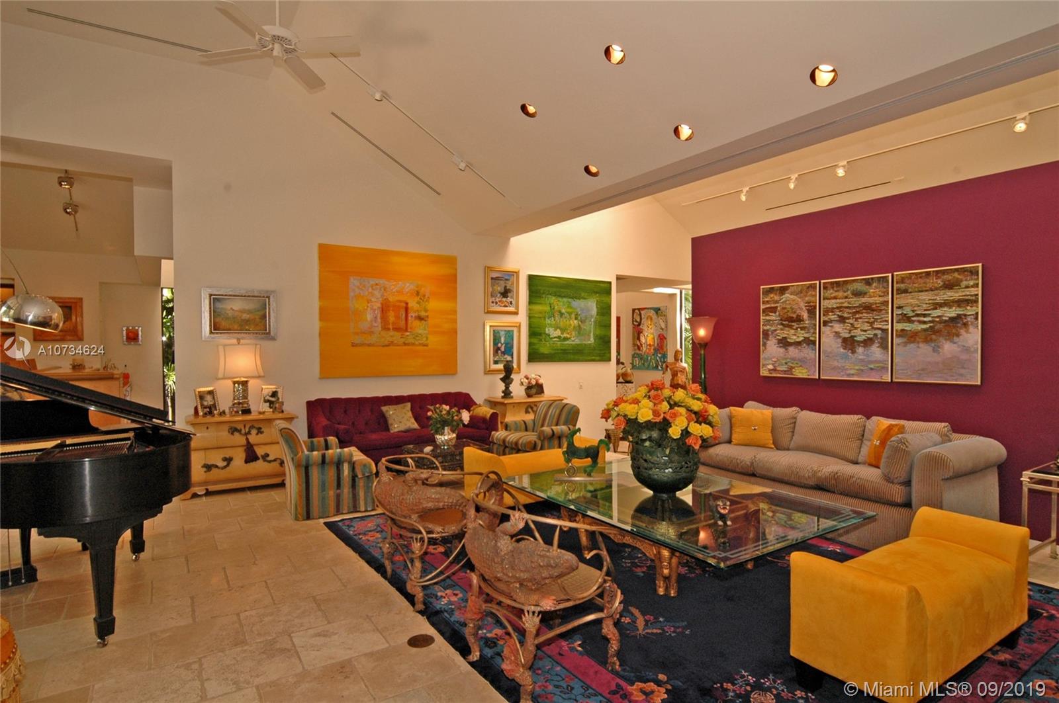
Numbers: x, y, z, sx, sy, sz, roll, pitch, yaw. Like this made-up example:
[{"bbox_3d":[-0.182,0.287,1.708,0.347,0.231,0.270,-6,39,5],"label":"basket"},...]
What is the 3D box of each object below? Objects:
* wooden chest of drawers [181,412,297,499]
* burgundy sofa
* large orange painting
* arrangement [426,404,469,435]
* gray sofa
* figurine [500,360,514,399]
[{"bbox_3d":[-3.176,1.095,5.800,1.040,0.827,0.496,0,1,-33],"label":"wooden chest of drawers"},{"bbox_3d":[-1.514,1.019,6.490,2.160,0.890,0.800,0,0,-32],"label":"burgundy sofa"},{"bbox_3d":[-1.803,-0.502,6.978,1.851,1.660,0.040,0,1,-33],"label":"large orange painting"},{"bbox_3d":[-0.883,0.731,5.701,0.460,0.330,0.420,0,1,0],"label":"arrangement"},{"bbox_3d":[2.685,1.049,4.945,1.150,0.929,2.465,0,1,-33],"label":"gray sofa"},{"bbox_3d":[-0.319,0.396,7.492,0.200,0.545,0.180,0,0,-12],"label":"figurine"}]

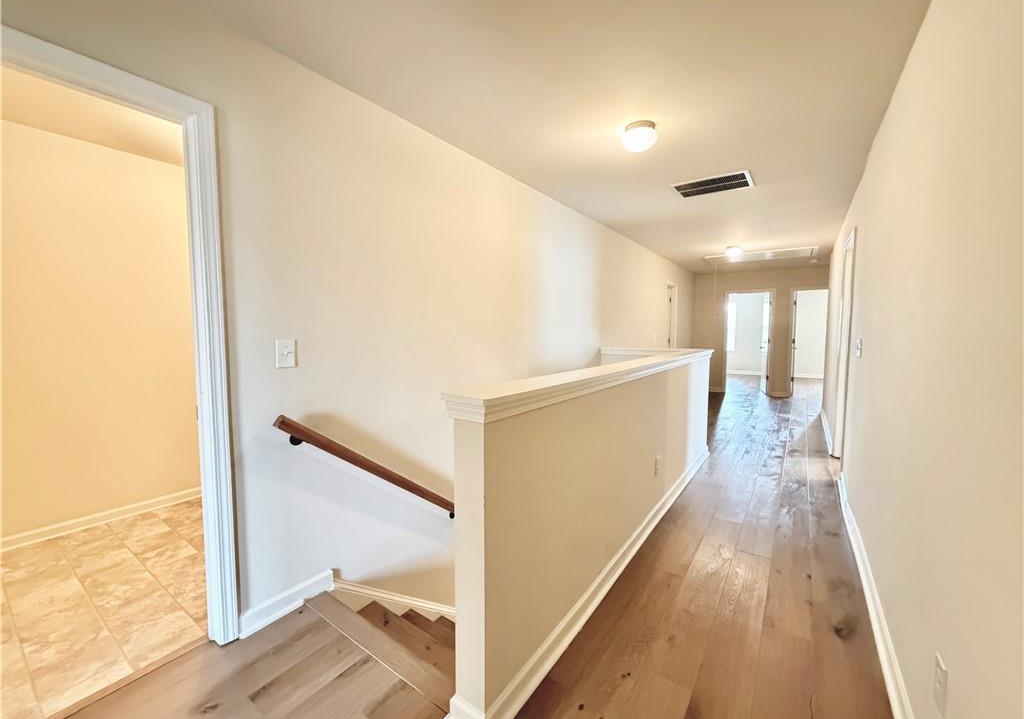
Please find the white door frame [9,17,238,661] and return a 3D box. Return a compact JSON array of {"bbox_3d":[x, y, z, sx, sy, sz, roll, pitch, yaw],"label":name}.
[{"bbox_3d":[-1.434,0.122,1.323,0.129,2.120,0.890,3,5,35],"label":"white door frame"}]

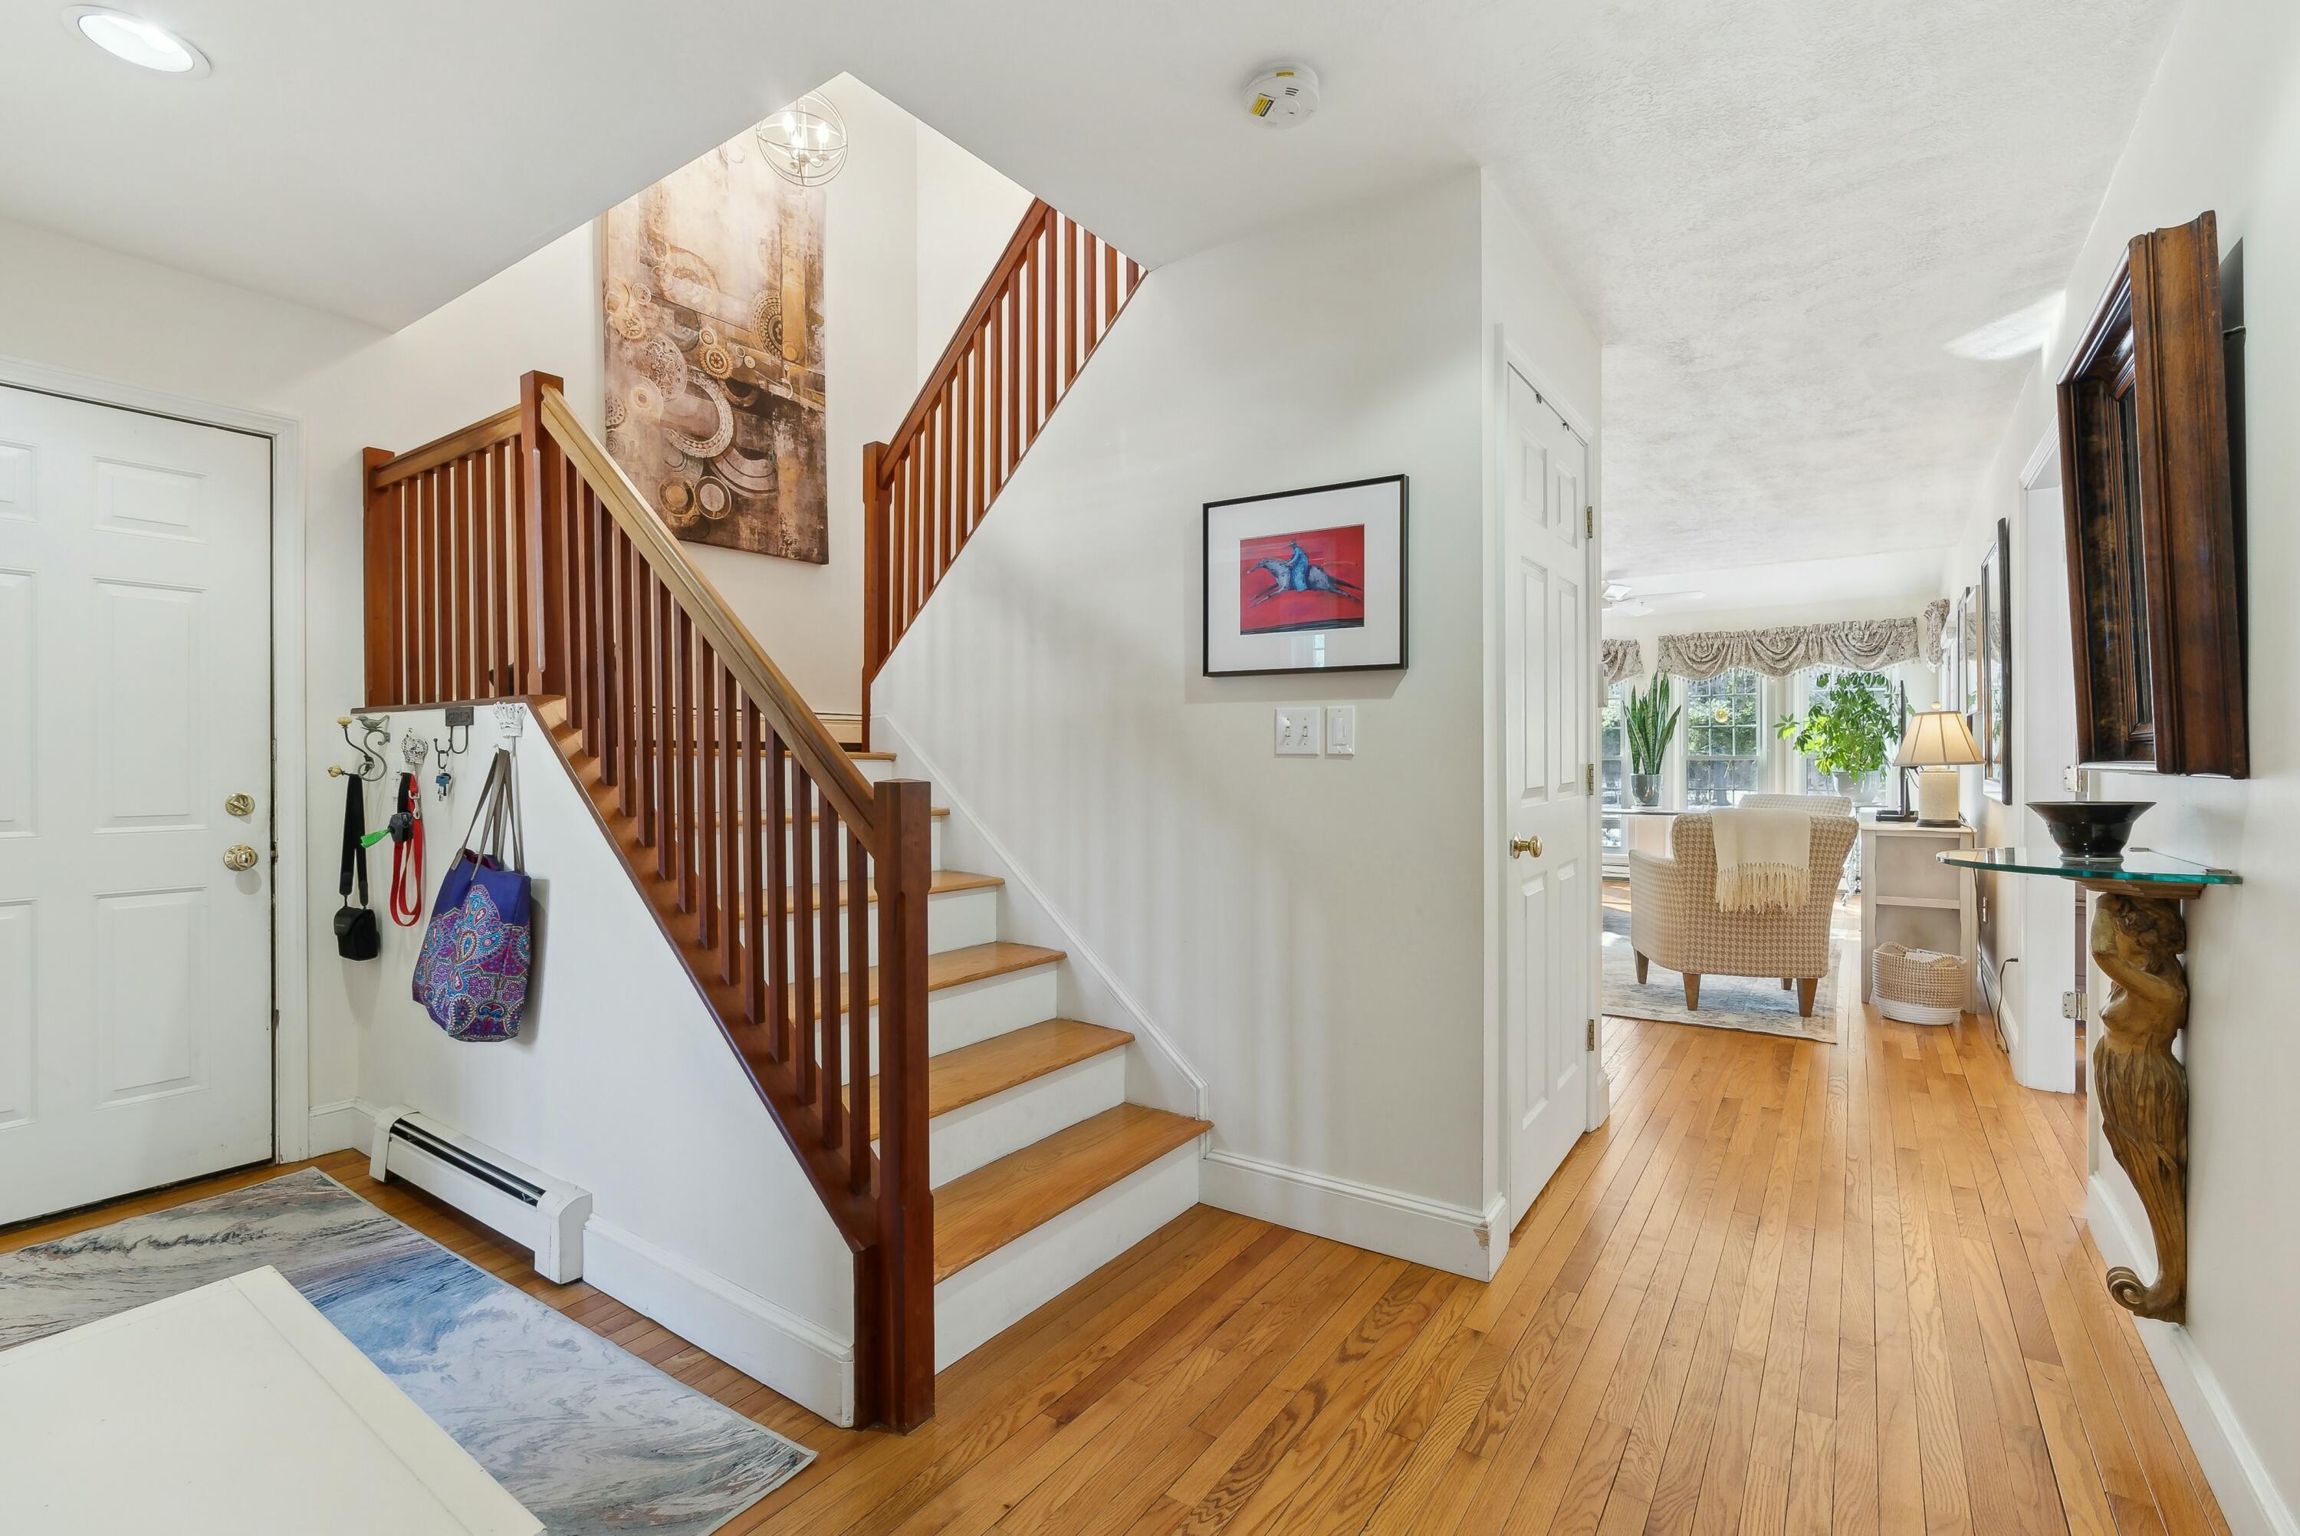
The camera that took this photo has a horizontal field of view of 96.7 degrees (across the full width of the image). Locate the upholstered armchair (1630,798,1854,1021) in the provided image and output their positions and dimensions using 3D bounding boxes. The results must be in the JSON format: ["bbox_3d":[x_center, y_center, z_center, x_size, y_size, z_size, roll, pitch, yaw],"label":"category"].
[{"bbox_3d":[2.719,0.636,4.806,0.740,0.905,0.760,0,1,14],"label":"upholstered armchair"}]

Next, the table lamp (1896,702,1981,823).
[{"bbox_3d":[3.708,0.002,4.803,0.410,0.560,0.410,0,1,35],"label":"table lamp"}]

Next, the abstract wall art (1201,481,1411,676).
[{"bbox_3d":[0.365,-0.446,2.462,0.525,0.430,0.028,0,1,35],"label":"abstract wall art"}]

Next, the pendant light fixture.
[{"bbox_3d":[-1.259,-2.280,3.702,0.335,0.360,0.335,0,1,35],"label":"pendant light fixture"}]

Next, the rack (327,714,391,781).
[{"bbox_3d":[-2.242,-0.062,2.886,0.150,0.200,0.110,0,1,35],"label":"rack"}]

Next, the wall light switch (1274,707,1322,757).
[{"bbox_3d":[0.358,-0.087,2.479,0.117,0.116,0.018,0,1,35],"label":"wall light switch"}]

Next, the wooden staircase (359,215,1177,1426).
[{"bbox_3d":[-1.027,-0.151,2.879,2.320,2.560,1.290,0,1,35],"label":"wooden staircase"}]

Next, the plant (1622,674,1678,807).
[{"bbox_3d":[3.619,-0.195,7.410,0.380,0.980,0.360,0,1,35],"label":"plant"}]

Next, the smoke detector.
[{"bbox_3d":[0.244,-1.275,1.941,0.145,0.050,0.145,0,1,0],"label":"smoke detector"}]

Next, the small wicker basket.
[{"bbox_3d":[3.353,0.932,4.454,0.350,0.310,0.270,0,1,35],"label":"small wicker basket"}]

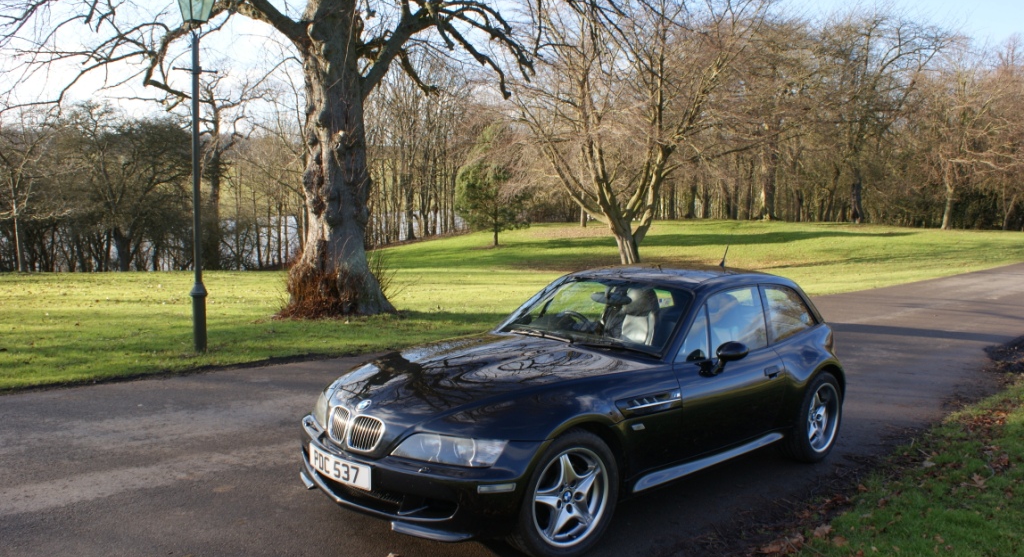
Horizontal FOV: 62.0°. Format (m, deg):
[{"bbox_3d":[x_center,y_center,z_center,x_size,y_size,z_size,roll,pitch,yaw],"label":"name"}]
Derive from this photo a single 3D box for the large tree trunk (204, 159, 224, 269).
[{"bbox_3d":[-10.853,-2.363,31.000,0.620,4.100,0.580,1,4,0],"label":"large tree trunk"}]

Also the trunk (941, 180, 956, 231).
[{"bbox_3d":[29.694,-4.966,58.000,1.000,3.400,0.900,1,4,0],"label":"trunk"}]

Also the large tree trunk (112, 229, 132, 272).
[{"bbox_3d":[-12.791,-0.919,28.000,0.620,1.450,0.570,1,4,0],"label":"large tree trunk"}]

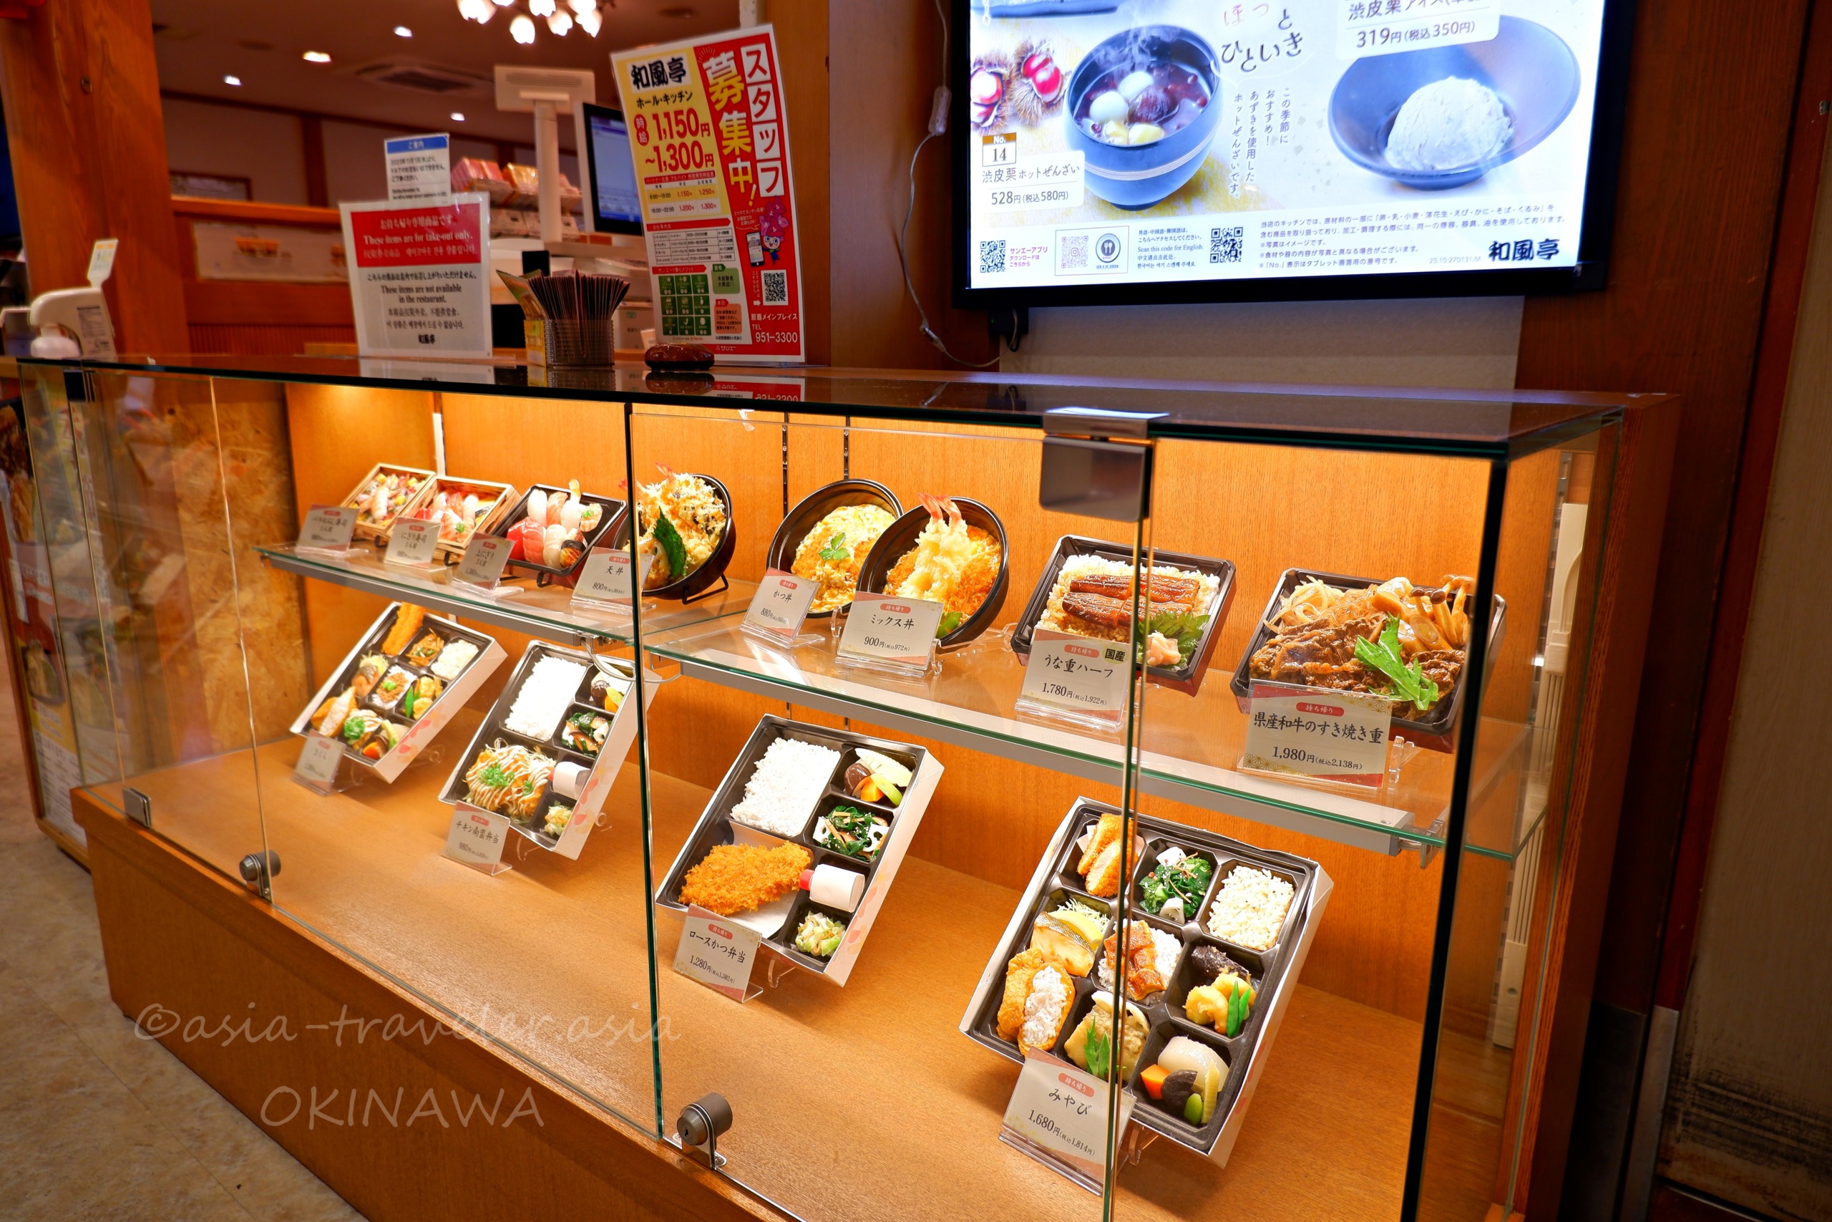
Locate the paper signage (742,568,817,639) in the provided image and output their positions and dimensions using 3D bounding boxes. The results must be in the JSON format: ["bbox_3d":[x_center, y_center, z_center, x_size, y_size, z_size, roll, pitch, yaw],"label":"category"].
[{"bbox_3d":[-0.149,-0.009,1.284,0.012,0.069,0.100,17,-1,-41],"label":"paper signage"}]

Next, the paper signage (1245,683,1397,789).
[{"bbox_3d":[0.302,0.092,0.889,0.101,0.066,0.012,7,-13,26],"label":"paper signage"}]

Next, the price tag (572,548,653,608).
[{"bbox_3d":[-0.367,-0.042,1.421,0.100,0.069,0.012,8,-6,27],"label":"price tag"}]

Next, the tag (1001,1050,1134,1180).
[{"bbox_3d":[0.121,0.401,0.929,0.099,0.071,0.012,12,-14,41],"label":"tag"}]

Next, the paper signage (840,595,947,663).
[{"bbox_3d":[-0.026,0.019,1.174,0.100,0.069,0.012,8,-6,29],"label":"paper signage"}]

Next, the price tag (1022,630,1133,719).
[{"bbox_3d":[0.139,0.057,1.020,0.097,0.070,0.012,10,-6,34],"label":"price tag"}]

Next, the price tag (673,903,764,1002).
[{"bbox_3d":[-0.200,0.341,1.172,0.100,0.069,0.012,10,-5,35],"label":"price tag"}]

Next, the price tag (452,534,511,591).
[{"bbox_3d":[-0.566,-0.066,1.541,0.099,0.067,0.012,11,-15,39],"label":"price tag"}]

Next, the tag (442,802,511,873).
[{"bbox_3d":[-0.539,0.277,1.437,0.099,0.066,0.012,9,-10,32],"label":"tag"}]

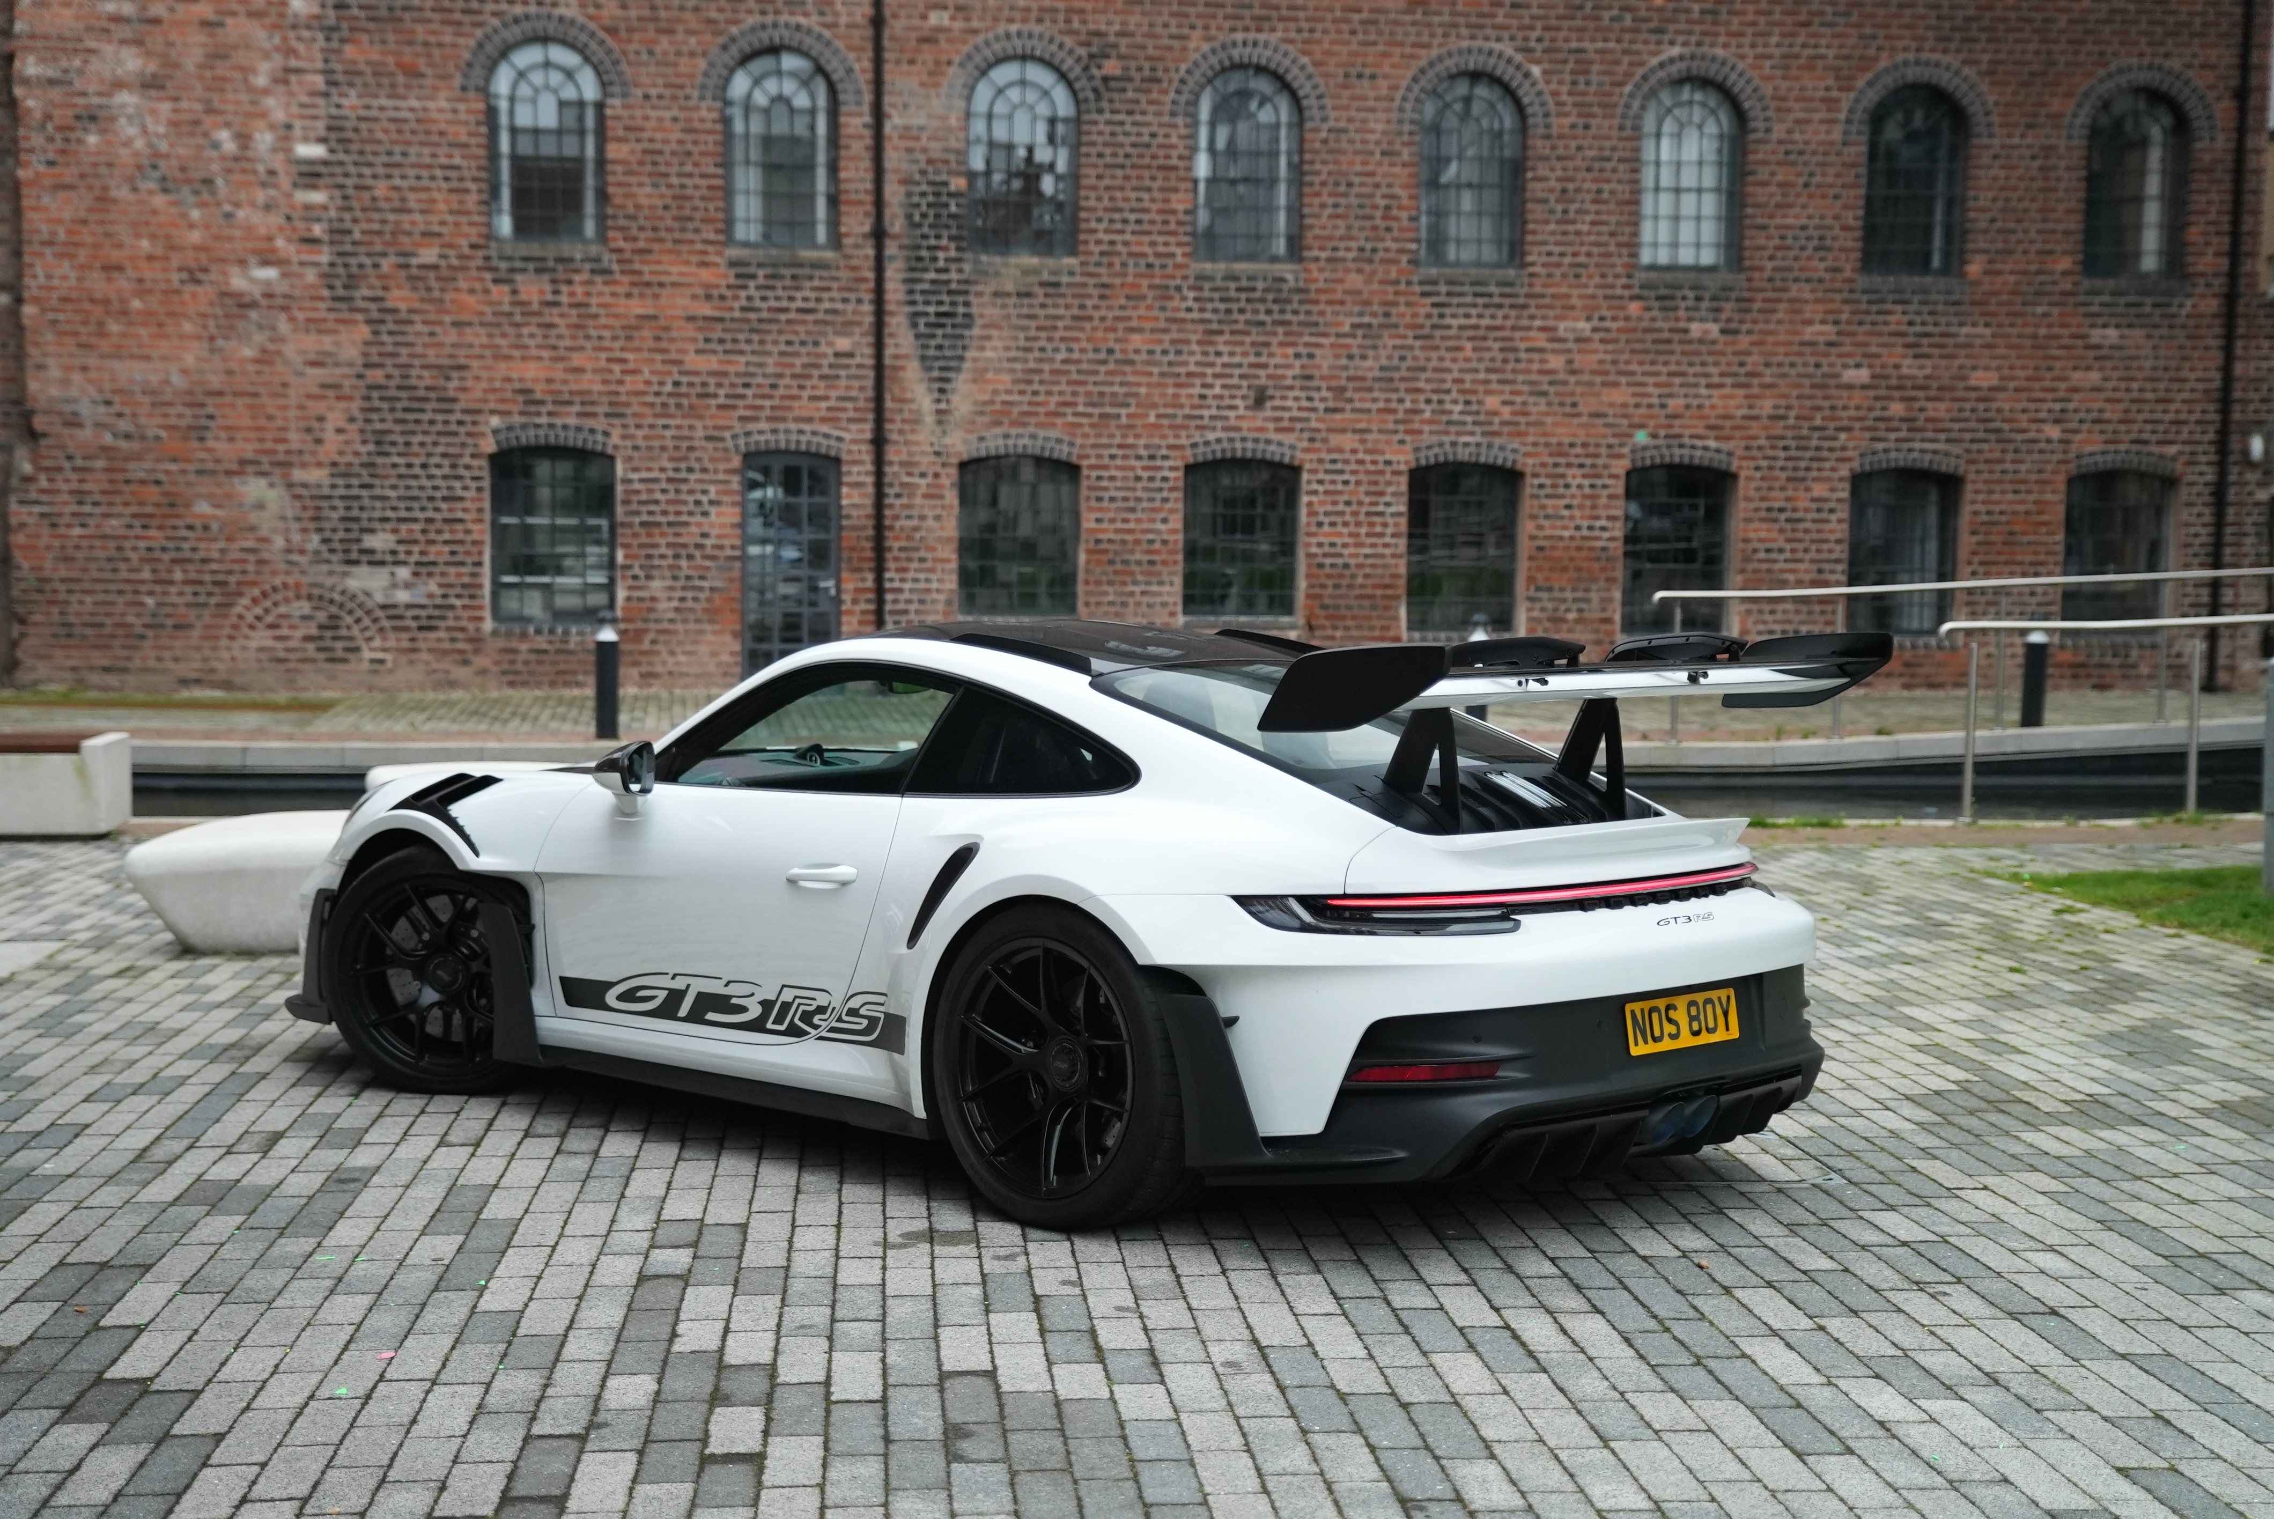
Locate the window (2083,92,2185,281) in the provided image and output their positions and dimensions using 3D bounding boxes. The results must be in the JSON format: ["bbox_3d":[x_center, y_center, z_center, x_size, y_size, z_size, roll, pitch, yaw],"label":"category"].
[{"bbox_3d":[9.276,-5.347,29.381,0.957,1.713,0.150,0,4,-7],"label":"window"}]

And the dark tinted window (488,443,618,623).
[{"bbox_3d":[-5.151,-1.973,27.907,1.065,1.570,0.150,0,4,-7],"label":"dark tinted window"}]

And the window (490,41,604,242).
[{"bbox_3d":[-5.018,-5.245,26.845,0.951,1.680,0.150,0,6,-5],"label":"window"}]

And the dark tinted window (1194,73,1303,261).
[{"bbox_3d":[0.987,-5.331,28.393,0.943,1.726,0.150,0,4,-7],"label":"dark tinted window"}]

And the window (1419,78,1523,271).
[{"bbox_3d":[3.029,-5.332,28.637,0.942,1.733,0.150,0,4,-7],"label":"window"}]

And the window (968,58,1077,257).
[{"bbox_3d":[-0.987,-5.188,27.219,0.938,1.689,0.150,0,6,-5],"label":"window"}]

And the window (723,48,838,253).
[{"bbox_3d":[-3.062,-5.219,27.026,0.932,1.692,0.150,0,6,-5],"label":"window"}]

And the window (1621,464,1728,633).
[{"bbox_3d":[4.797,-1.873,28.114,0.957,1.467,0.150,0,6,-5],"label":"window"}]

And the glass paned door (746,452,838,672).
[{"bbox_3d":[-3.077,-1.684,28.175,0.857,2.124,0.150,0,4,-7],"label":"glass paned door"}]

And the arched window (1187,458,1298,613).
[{"bbox_3d":[0.921,-1.942,27.752,0.999,1.355,0.150,0,6,-5],"label":"arched window"}]

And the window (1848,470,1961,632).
[{"bbox_3d":[6.882,-1.870,28.305,0.995,1.446,0.150,0,6,-5],"label":"window"}]

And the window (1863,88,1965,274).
[{"bbox_3d":[6.874,-5.114,27.946,0.900,1.657,0.150,0,6,-5],"label":"window"}]

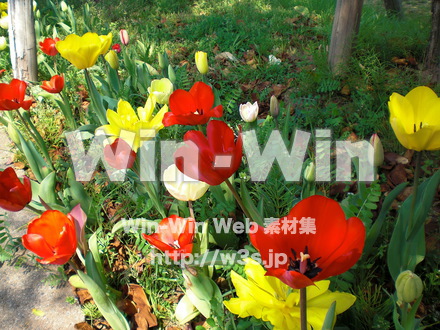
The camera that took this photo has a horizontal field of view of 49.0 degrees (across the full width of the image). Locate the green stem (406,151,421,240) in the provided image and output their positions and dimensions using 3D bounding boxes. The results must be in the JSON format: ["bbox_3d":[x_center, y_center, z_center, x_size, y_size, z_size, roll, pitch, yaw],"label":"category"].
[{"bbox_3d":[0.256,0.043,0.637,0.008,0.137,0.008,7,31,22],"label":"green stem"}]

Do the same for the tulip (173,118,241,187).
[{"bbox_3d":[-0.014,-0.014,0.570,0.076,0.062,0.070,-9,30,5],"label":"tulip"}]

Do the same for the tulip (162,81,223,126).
[{"bbox_3d":[-0.055,-0.123,0.970,0.117,0.068,0.100,2,34,0],"label":"tulip"}]

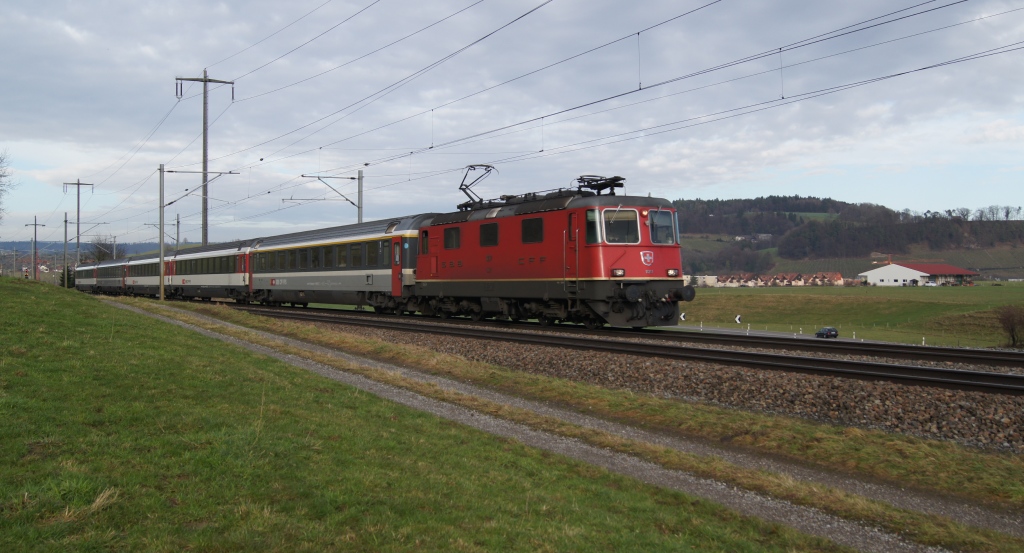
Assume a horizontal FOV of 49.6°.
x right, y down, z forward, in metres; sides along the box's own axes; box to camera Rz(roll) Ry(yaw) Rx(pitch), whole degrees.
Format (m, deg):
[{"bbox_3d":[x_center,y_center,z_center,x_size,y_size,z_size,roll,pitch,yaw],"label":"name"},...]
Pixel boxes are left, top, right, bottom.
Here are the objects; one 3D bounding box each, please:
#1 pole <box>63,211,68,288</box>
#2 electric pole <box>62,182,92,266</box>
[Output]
[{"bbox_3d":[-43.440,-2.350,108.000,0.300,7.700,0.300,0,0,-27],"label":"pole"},{"bbox_3d":[-87.900,-8.300,225.000,5.800,23.300,0.450,0,0,-27],"label":"electric pole"}]

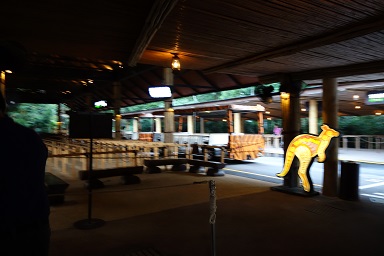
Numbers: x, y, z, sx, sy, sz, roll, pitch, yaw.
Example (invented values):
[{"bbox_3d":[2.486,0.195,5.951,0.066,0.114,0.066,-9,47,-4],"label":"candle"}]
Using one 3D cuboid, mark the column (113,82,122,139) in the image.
[{"bbox_3d":[-4.691,-0.600,18.800,0.420,4.300,0.420,0,0,-34],"label":"column"}]

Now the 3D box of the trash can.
[{"bbox_3d":[3.424,1.125,6.480,0.400,0.850,0.400,0,0,-34],"label":"trash can"}]

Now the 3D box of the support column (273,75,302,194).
[{"bbox_3d":[2.563,0.090,7.730,0.420,2.920,0.420,0,0,-34],"label":"support column"}]

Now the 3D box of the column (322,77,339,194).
[{"bbox_3d":[3.200,0.175,6.880,0.360,2.750,0.360,0,0,-34],"label":"column"}]

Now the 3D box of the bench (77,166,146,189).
[{"bbox_3d":[-2.180,1.335,8.120,1.680,0.430,0.420,0,0,-30],"label":"bench"}]

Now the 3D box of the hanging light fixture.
[{"bbox_3d":[-0.307,-1.235,5.650,0.180,0.320,0.180,0,0,-34],"label":"hanging light fixture"}]

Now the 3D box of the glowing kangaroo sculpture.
[{"bbox_3d":[2.680,0.715,6.980,0.200,1.600,1.500,0,0,-39],"label":"glowing kangaroo sculpture"}]

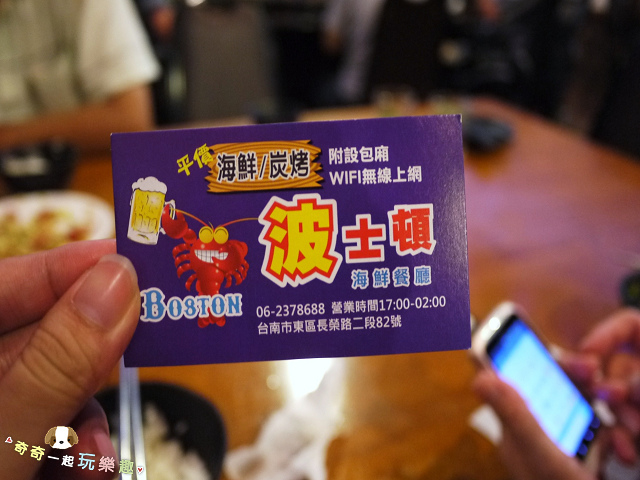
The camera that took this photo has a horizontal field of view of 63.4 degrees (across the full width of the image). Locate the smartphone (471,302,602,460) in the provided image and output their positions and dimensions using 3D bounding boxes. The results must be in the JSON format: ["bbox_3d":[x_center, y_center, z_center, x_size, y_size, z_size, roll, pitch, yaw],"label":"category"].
[{"bbox_3d":[0.171,0.114,0.401,0.123,0.011,0.064,51,50,5],"label":"smartphone"}]

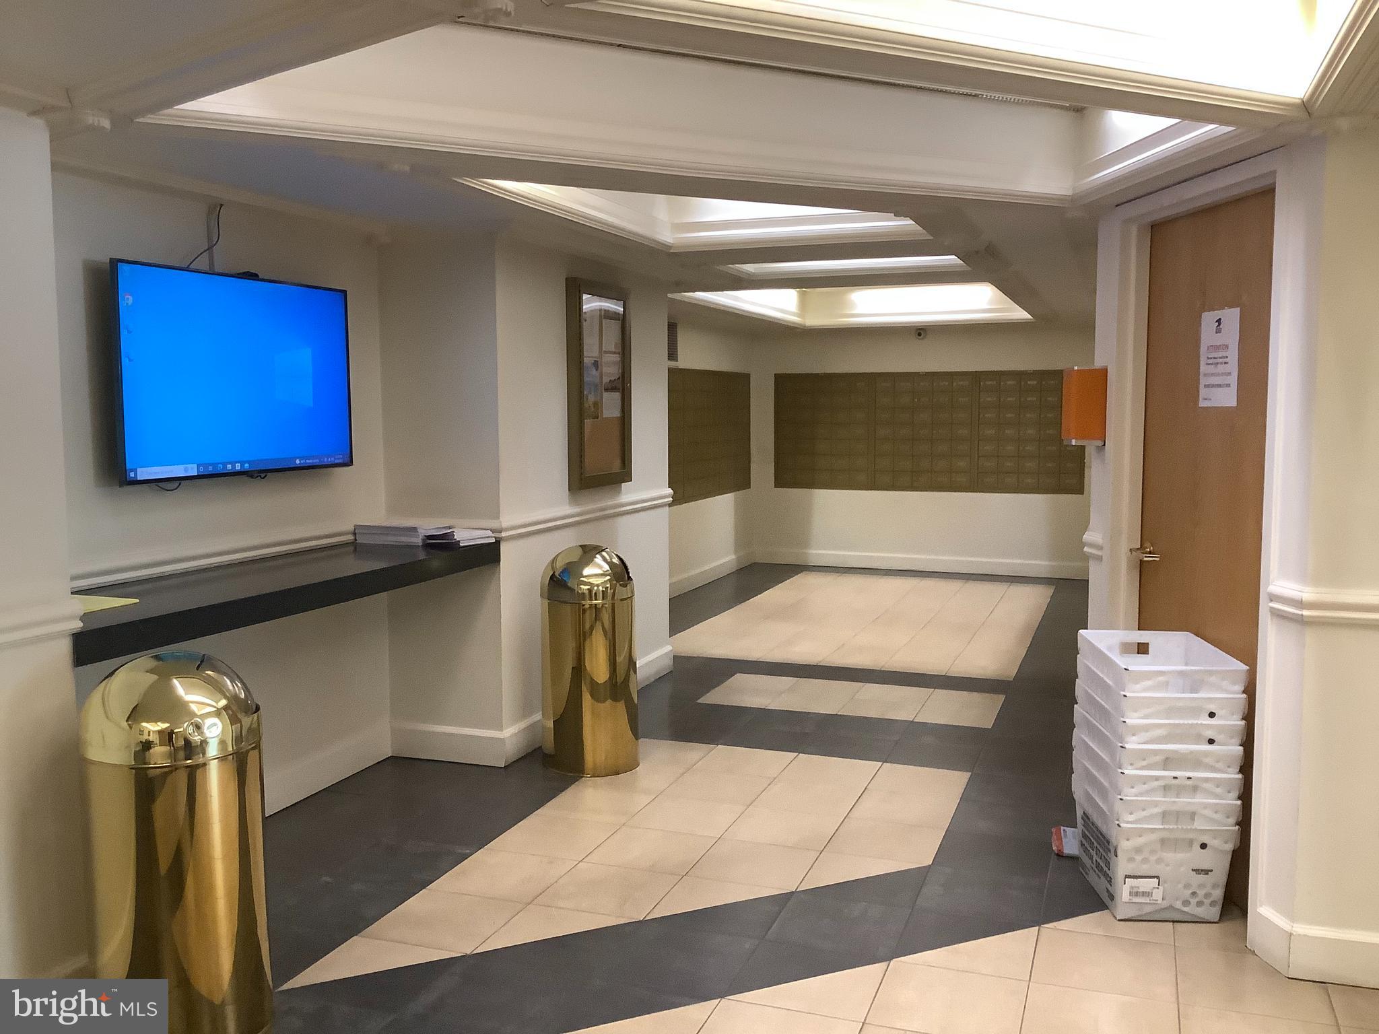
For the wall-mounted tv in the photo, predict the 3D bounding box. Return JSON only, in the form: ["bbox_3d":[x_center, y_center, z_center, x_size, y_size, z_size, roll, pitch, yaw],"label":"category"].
[{"bbox_3d":[-1.462,-0.462,4.063,0.055,0.645,1.120,2,5,19],"label":"wall-mounted tv"}]

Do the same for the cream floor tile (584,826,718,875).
[{"bbox_3d":[-0.119,1.079,3.985,0.343,0.010,0.342,2,6,20],"label":"cream floor tile"}]

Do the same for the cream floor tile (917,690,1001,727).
[{"bbox_3d":[1.284,0.905,5.827,0.343,0.010,0.651,2,6,20],"label":"cream floor tile"}]

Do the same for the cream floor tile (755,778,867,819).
[{"bbox_3d":[0.450,1.052,4.610,0.355,0.010,0.354,2,6,20],"label":"cream floor tile"}]

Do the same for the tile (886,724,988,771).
[{"bbox_3d":[1.052,0.960,5.187,0.340,0.010,0.683,2,6,20],"label":"tile"}]

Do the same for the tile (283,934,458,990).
[{"bbox_3d":[-0.797,1.160,3.132,0.343,0.010,0.342,2,6,20],"label":"tile"}]

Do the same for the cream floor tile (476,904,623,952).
[{"bbox_3d":[-0.351,1.135,3.314,0.340,0.010,0.342,2,6,20],"label":"cream floor tile"}]

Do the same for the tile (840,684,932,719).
[{"bbox_3d":[0.959,0.895,5.944,0.343,0.010,0.651,2,6,20],"label":"tile"}]

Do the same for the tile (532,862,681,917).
[{"bbox_3d":[-0.242,1.125,3.715,0.350,0.010,0.350,2,6,20],"label":"tile"}]

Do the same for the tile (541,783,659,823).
[{"bbox_3d":[-0.336,1.055,4.494,0.350,0.010,0.350,2,6,20],"label":"tile"}]

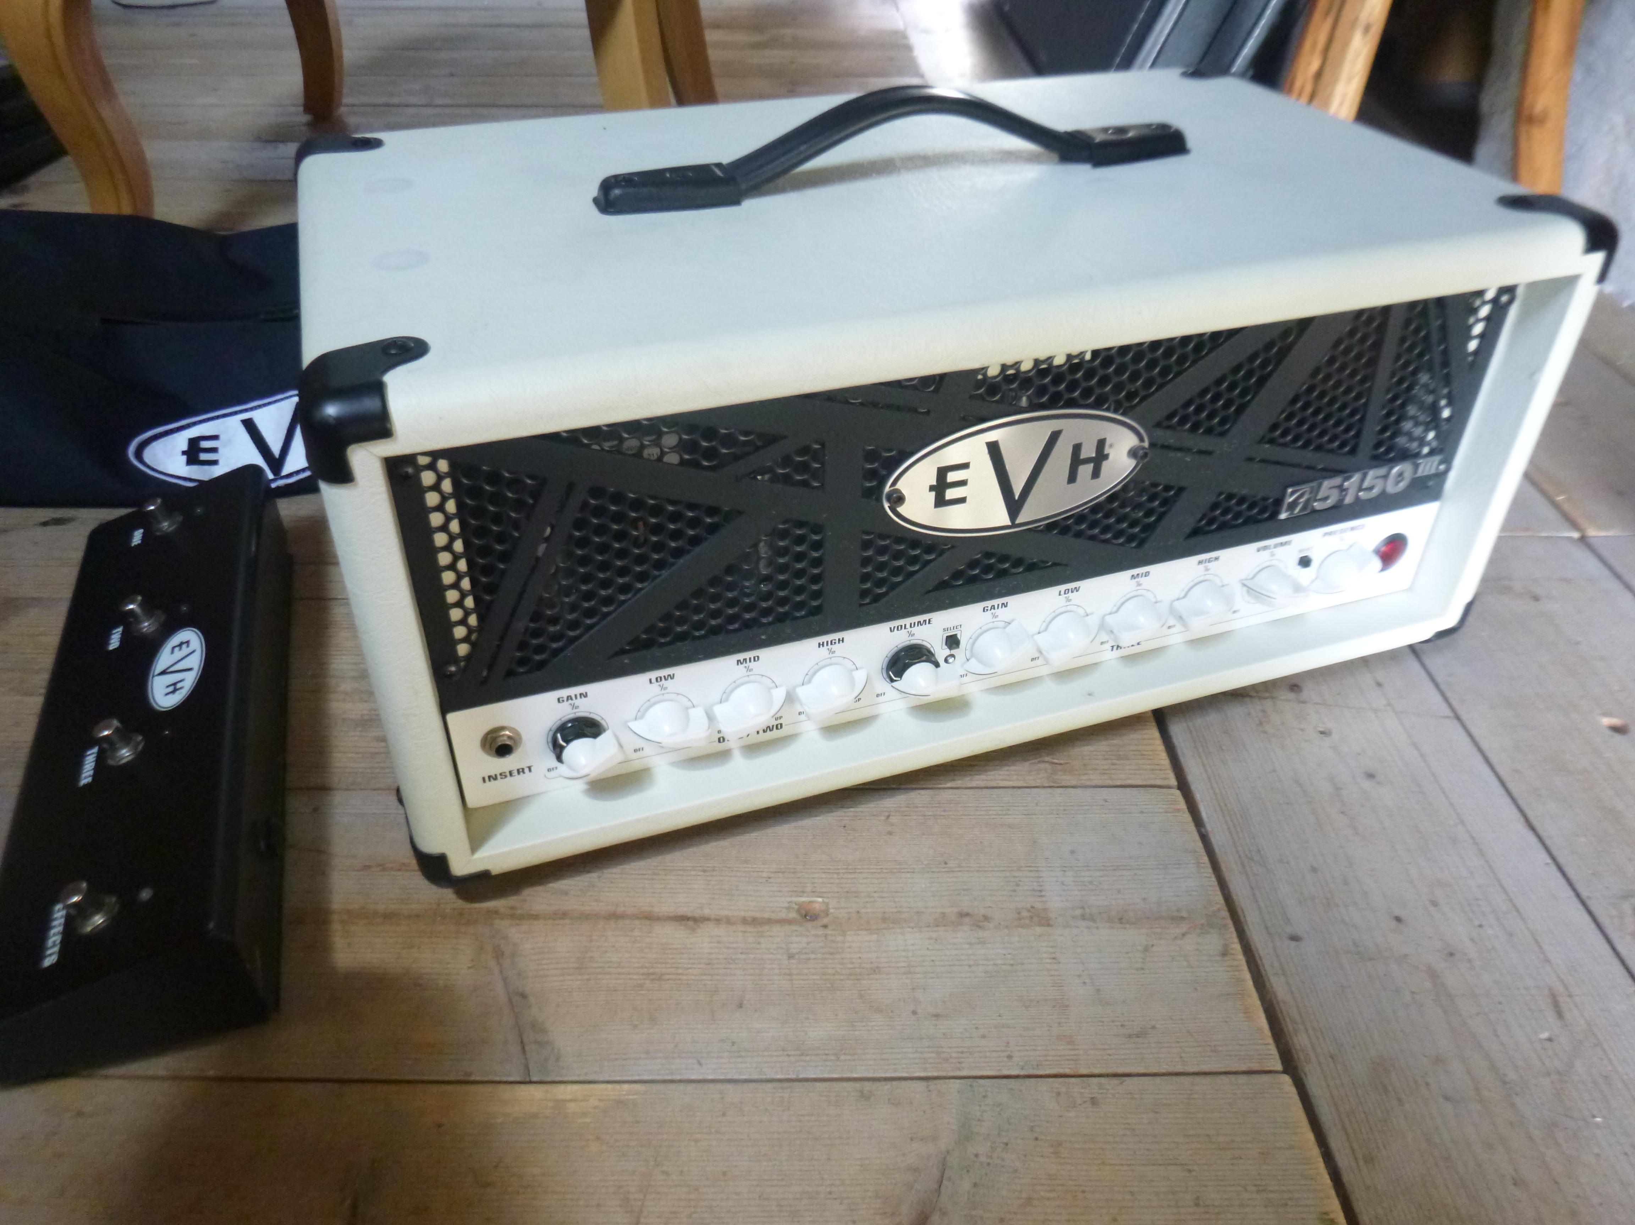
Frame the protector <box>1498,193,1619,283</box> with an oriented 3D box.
[{"bbox_3d":[0.330,-0.160,0.530,0.045,0.044,0.038,-12,38,-16],"label":"protector"}]

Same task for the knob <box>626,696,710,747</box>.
[{"bbox_3d":[-0.064,0.051,0.512,0.033,0.020,0.017,-12,38,-16],"label":"knob"}]

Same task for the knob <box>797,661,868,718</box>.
[{"bbox_3d":[0.009,0.036,0.533,0.033,0.020,0.017,-12,38,-16],"label":"knob"}]

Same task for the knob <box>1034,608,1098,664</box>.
[{"bbox_3d":[0.122,0.012,0.566,0.033,0.020,0.017,-12,38,-16],"label":"knob"}]

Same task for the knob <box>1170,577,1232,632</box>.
[{"bbox_3d":[0.195,-0.002,0.590,0.035,0.021,0.018,-12,38,-16],"label":"knob"}]

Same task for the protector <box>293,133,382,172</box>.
[{"bbox_3d":[-0.241,-0.221,0.610,0.045,0.044,0.038,-12,38,-16],"label":"protector"}]

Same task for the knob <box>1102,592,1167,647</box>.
[{"bbox_3d":[0.159,0.004,0.577,0.033,0.020,0.017,-12,38,-16],"label":"knob"}]

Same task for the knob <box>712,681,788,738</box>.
[{"bbox_3d":[-0.027,0.043,0.523,0.033,0.020,0.017,-12,38,-16],"label":"knob"}]

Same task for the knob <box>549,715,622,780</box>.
[{"bbox_3d":[-0.098,0.059,0.503,0.030,0.026,0.022,-12,38,-16],"label":"knob"}]

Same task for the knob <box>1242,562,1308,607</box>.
[{"bbox_3d":[0.232,-0.011,0.598,0.033,0.020,0.017,-12,38,-16],"label":"knob"}]

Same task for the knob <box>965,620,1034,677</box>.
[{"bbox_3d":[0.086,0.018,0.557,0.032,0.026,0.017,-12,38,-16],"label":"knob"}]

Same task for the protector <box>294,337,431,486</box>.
[{"bbox_3d":[-0.147,-0.062,0.392,0.045,0.043,0.043,-12,38,-16],"label":"protector"}]

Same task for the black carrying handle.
[{"bbox_3d":[0.044,-0.221,0.543,0.297,0.040,0.029,-12,38,-16],"label":"black carrying handle"}]

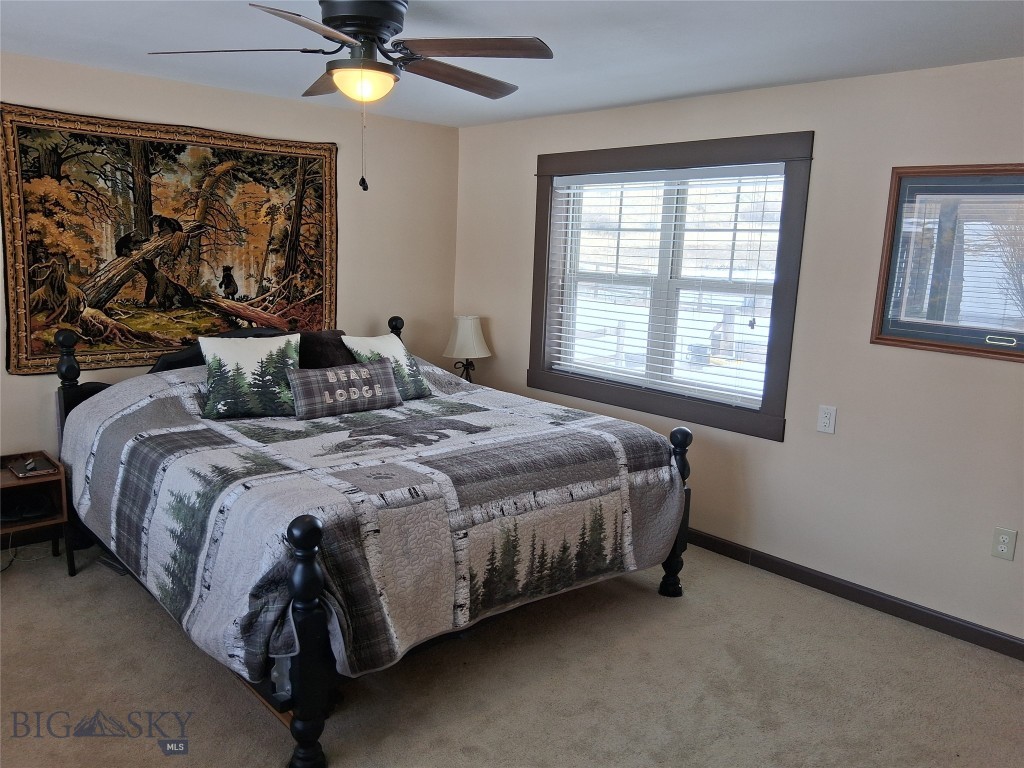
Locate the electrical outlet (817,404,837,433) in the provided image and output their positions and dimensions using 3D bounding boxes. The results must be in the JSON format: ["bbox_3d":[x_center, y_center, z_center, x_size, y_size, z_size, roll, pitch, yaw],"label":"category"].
[{"bbox_3d":[1.367,0.158,3.336,0.008,0.117,0.072,-8,14,-43],"label":"electrical outlet"}]

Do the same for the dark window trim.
[{"bbox_3d":[0.714,-0.526,3.980,0.110,1.352,1.653,-8,14,-43],"label":"dark window trim"}]

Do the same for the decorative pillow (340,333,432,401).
[{"bbox_3d":[-0.608,-0.082,3.789,0.140,0.405,0.399,-34,-12,33],"label":"decorative pillow"}]

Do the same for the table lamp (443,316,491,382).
[{"bbox_3d":[-0.286,-0.165,4.805,0.304,0.507,0.304,2,10,0],"label":"table lamp"}]

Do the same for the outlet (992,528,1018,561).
[{"bbox_3d":[1.850,0.600,2.888,0.008,0.117,0.072,-8,14,-43],"label":"outlet"}]

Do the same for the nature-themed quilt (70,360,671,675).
[{"bbox_3d":[-0.623,0.327,3.343,1.888,0.646,2.105,-8,14,-43],"label":"nature-themed quilt"}]

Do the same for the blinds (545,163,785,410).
[{"bbox_3d":[0.710,-0.535,3.991,0.055,1.114,1.396,-8,14,-43],"label":"blinds"}]

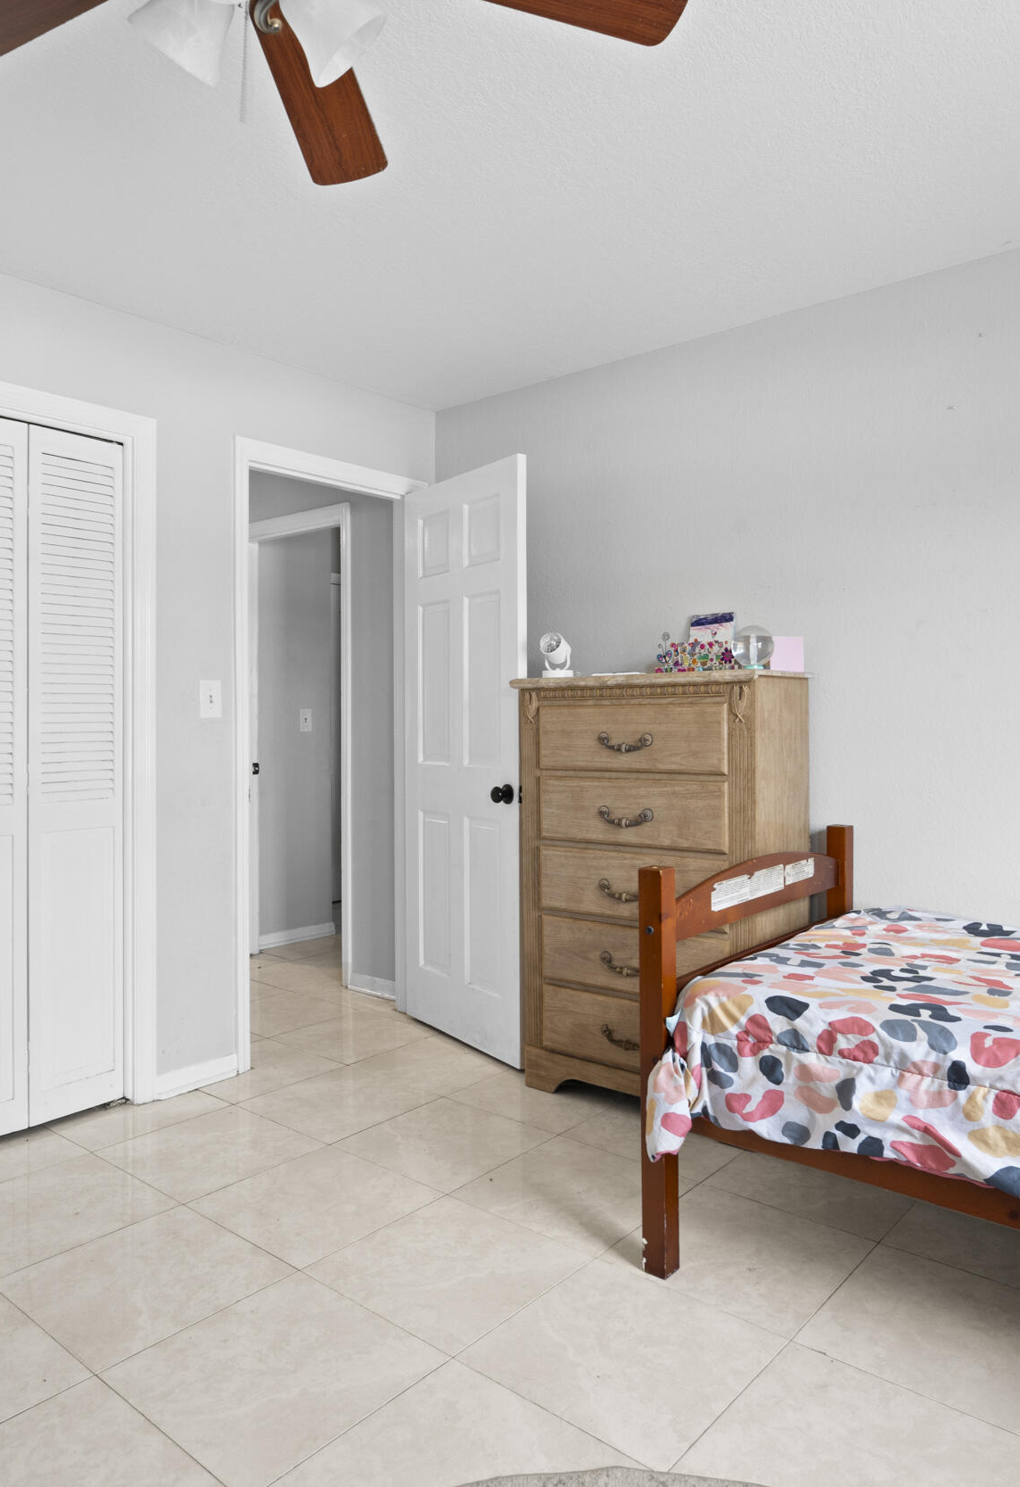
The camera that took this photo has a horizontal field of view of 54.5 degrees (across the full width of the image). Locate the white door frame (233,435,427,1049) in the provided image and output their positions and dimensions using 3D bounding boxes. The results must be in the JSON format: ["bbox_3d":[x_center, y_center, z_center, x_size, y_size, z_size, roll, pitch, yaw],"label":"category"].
[{"bbox_3d":[-0.652,0.028,3.670,0.130,2.120,0.896,1,2,41],"label":"white door frame"}]

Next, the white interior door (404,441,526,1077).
[{"bbox_3d":[-0.172,0.054,3.599,0.037,2.043,0.747,-1,2,-36],"label":"white interior door"}]

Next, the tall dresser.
[{"bbox_3d":[0.464,0.453,3.095,0.855,1.308,0.400,1,2,40],"label":"tall dresser"}]

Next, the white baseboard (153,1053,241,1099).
[{"bbox_3d":[-0.998,1.065,3.186,0.018,0.078,0.288,1,2,41],"label":"white baseboard"}]

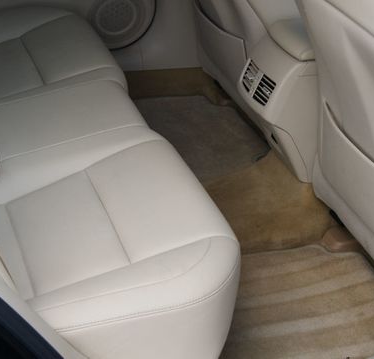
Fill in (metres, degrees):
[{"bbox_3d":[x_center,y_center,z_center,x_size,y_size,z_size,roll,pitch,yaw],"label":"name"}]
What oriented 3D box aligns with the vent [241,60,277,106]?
[{"bbox_3d":[0.169,-0.221,2.031,0.030,0.061,0.147,13,23,-27],"label":"vent"}]

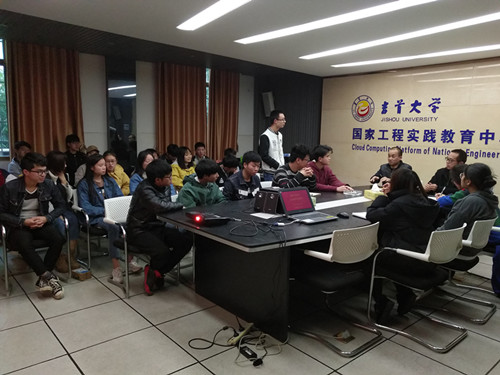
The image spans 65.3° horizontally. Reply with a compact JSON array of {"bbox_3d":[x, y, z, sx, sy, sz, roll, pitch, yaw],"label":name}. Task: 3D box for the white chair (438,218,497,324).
[{"bbox_3d":[1.778,0.612,3.338,0.520,0.810,0.600,-5,10,-40],"label":"white chair"}]

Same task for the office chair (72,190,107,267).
[{"bbox_3d":[-1.649,0.398,4.370,0.520,0.820,0.600,-5,10,-40],"label":"office chair"}]

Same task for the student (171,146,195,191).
[{"bbox_3d":[-0.730,0.143,4.830,0.750,1.260,0.480,8,10,42],"label":"student"}]

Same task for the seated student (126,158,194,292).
[{"bbox_3d":[-0.875,0.337,3.554,0.760,1.190,0.500,6,9,31],"label":"seated student"}]

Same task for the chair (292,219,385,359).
[{"bbox_3d":[0.631,0.648,2.810,0.530,0.830,0.570,-5,10,-40],"label":"chair"}]

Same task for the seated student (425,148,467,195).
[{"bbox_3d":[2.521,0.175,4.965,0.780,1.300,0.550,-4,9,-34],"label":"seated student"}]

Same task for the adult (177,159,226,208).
[{"bbox_3d":[-0.492,0.297,3.949,0.750,1.180,0.520,9,11,44],"label":"adult"}]

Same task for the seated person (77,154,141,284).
[{"bbox_3d":[-1.469,0.246,4.144,0.500,1.190,0.900,-5,10,-40],"label":"seated person"}]

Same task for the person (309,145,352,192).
[{"bbox_3d":[0.974,0.115,5.100,0.780,1.318,0.540,6,9,34],"label":"person"}]

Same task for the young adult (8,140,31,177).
[{"bbox_3d":[-2.600,0.116,4.580,0.750,1.297,0.500,8,10,43],"label":"young adult"}]

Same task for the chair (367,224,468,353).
[{"bbox_3d":[1.262,0.658,2.882,0.520,0.820,0.600,-5,10,-40],"label":"chair"}]

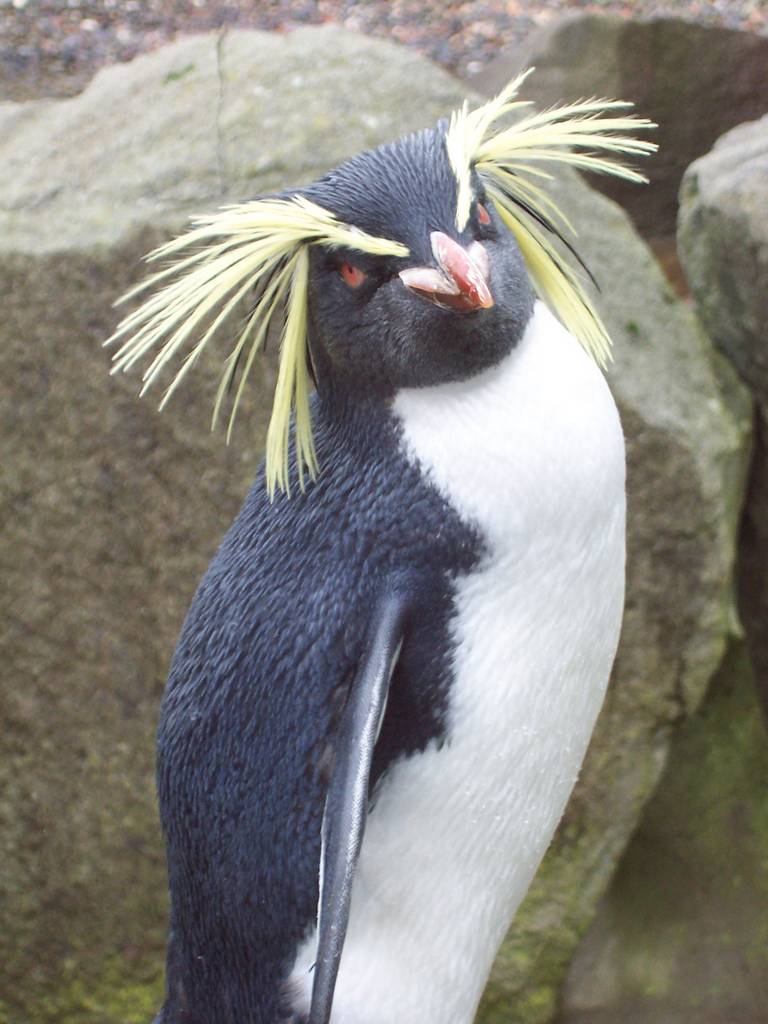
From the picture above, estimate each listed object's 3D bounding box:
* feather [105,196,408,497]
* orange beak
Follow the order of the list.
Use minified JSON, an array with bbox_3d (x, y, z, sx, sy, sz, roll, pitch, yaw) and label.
[{"bbox_3d":[-0.046,-0.062,1.200,0.102,0.095,0.060,-23,22,-19],"label":"feather"},{"bbox_3d":[0.025,-0.084,1.155,0.031,0.023,0.041,-25,34,-14],"label":"orange beak"}]

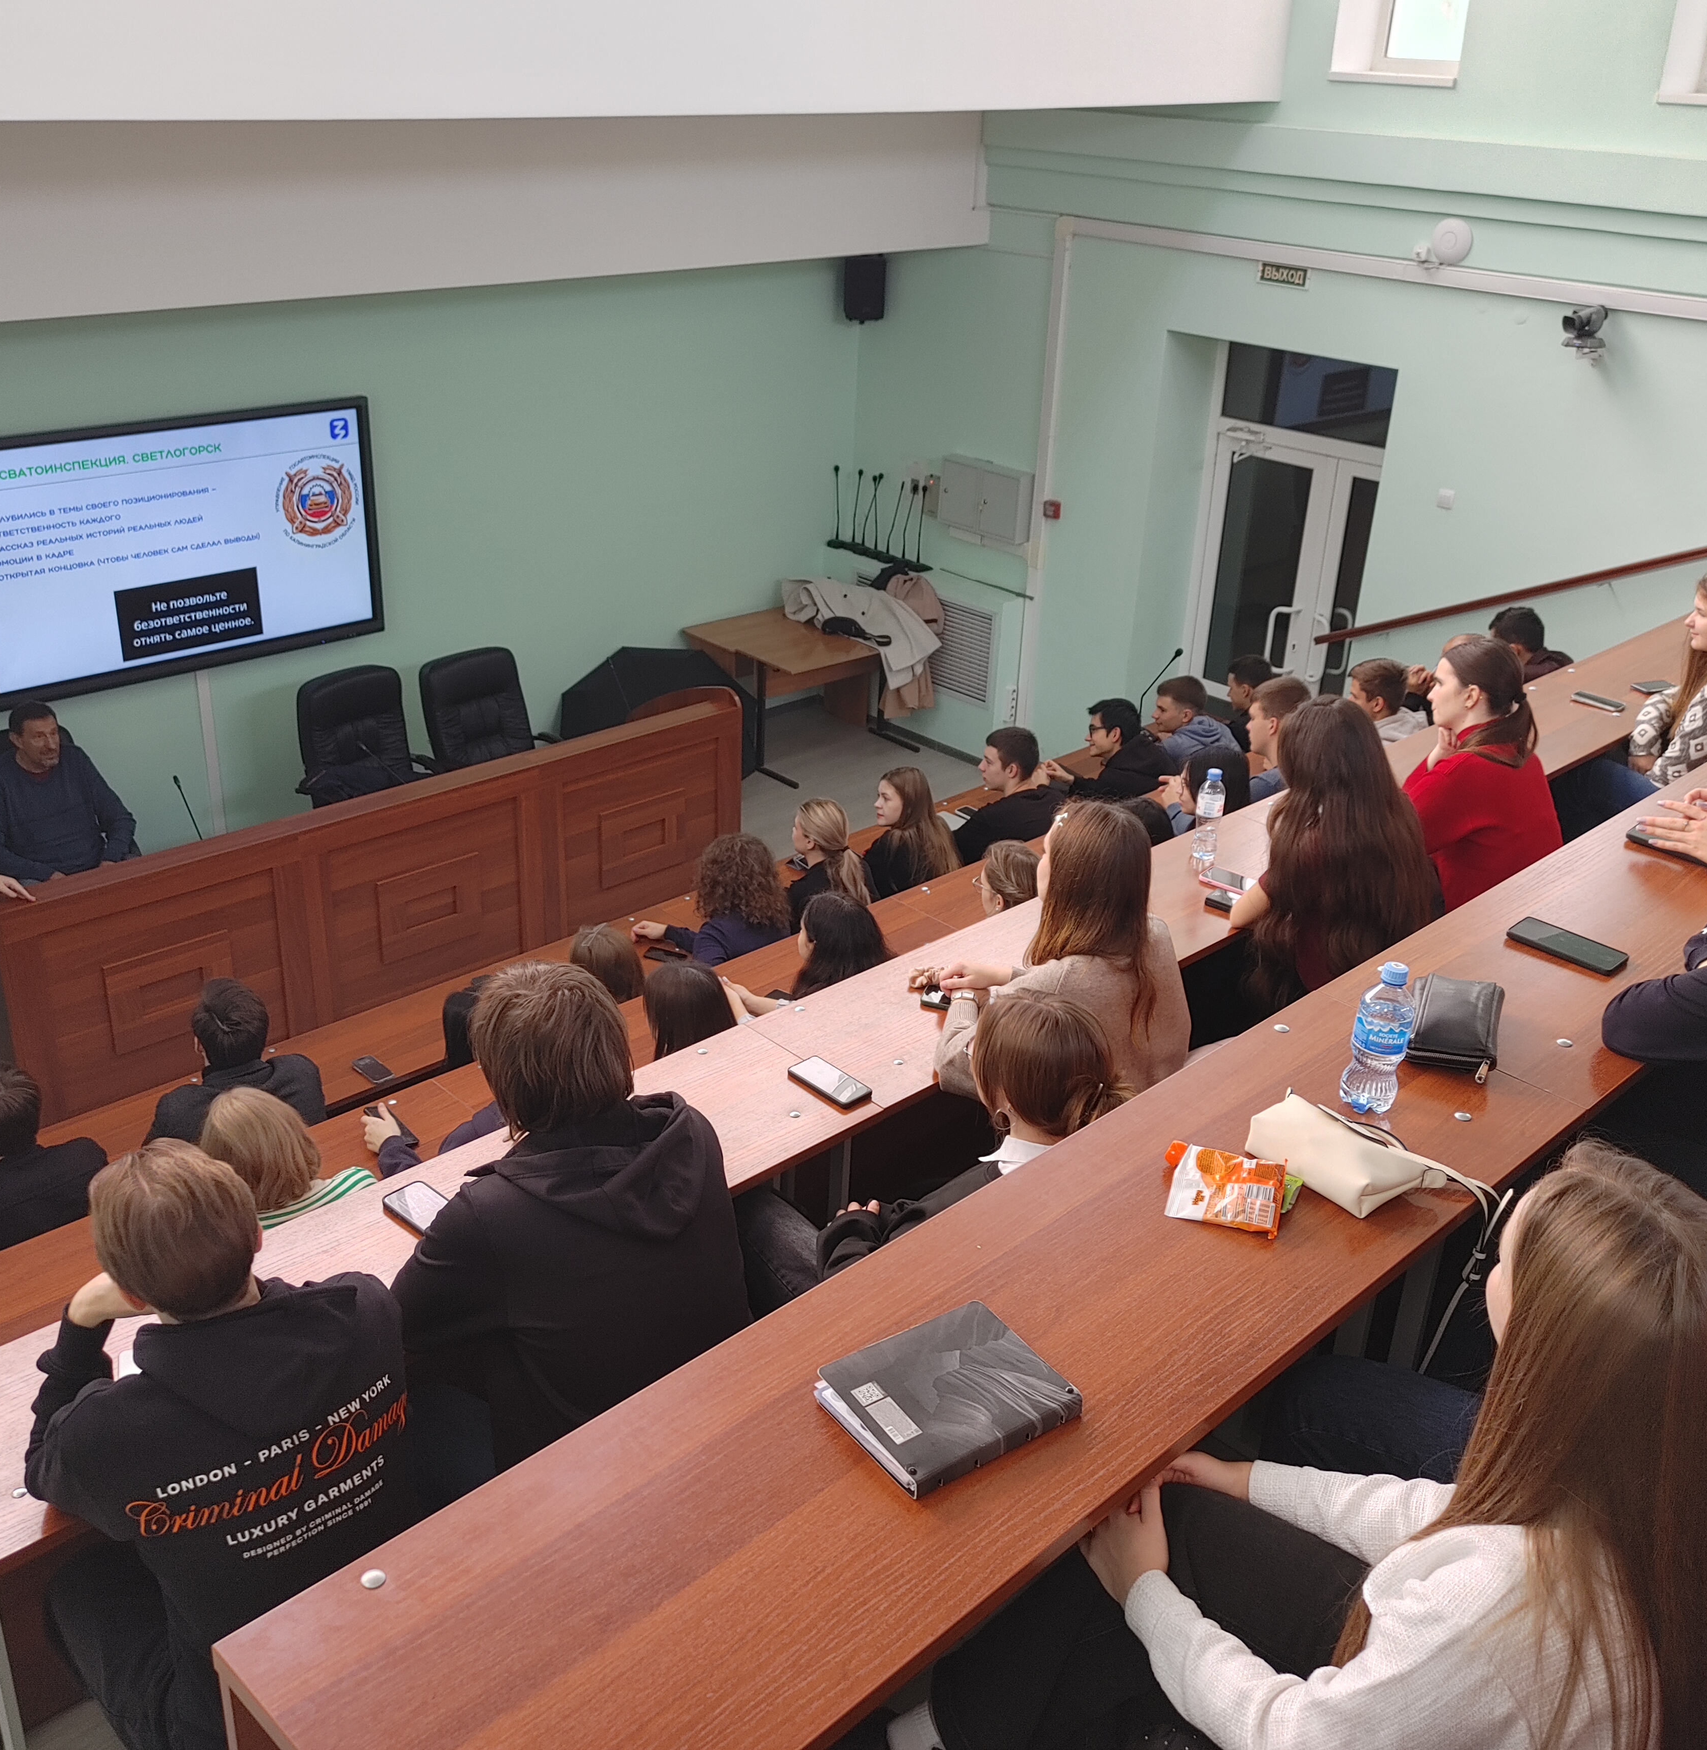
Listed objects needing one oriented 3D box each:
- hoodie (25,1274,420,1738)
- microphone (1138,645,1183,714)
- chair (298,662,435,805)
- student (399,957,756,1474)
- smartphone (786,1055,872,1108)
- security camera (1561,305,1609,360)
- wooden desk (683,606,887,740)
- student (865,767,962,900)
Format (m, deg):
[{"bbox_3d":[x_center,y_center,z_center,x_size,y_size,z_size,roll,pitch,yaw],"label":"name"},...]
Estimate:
[{"bbox_3d":[-0.742,0.762,2.167,0.480,0.620,0.480,-21,34,-41],"label":"hoodie"},{"bbox_3d":[1.317,-0.752,7.673,0.120,0.460,0.240,-21,34,-40],"label":"microphone"},{"bbox_3d":[-1.993,-0.338,7.620,0.620,1.080,0.660,-15,31,-33],"label":"chair"},{"bbox_3d":[-0.471,0.741,2.671,0.510,1.300,0.730,-13,30,-30],"label":"student"},{"bbox_3d":[-0.042,0.383,3.227,0.075,0.009,0.154,-21,34,-40],"label":"smartphone"},{"bbox_3d":[2.628,-1.964,6.301,0.150,0.180,0.145,-11,28,-26],"label":"security camera"},{"bbox_3d":[-0.191,-1.038,9.807,1.270,0.710,0.920,-21,34,-41],"label":"wooden desk"},{"bbox_3d":[0.163,0.168,6.489,0.700,1.280,0.470,16,28,26],"label":"student"}]

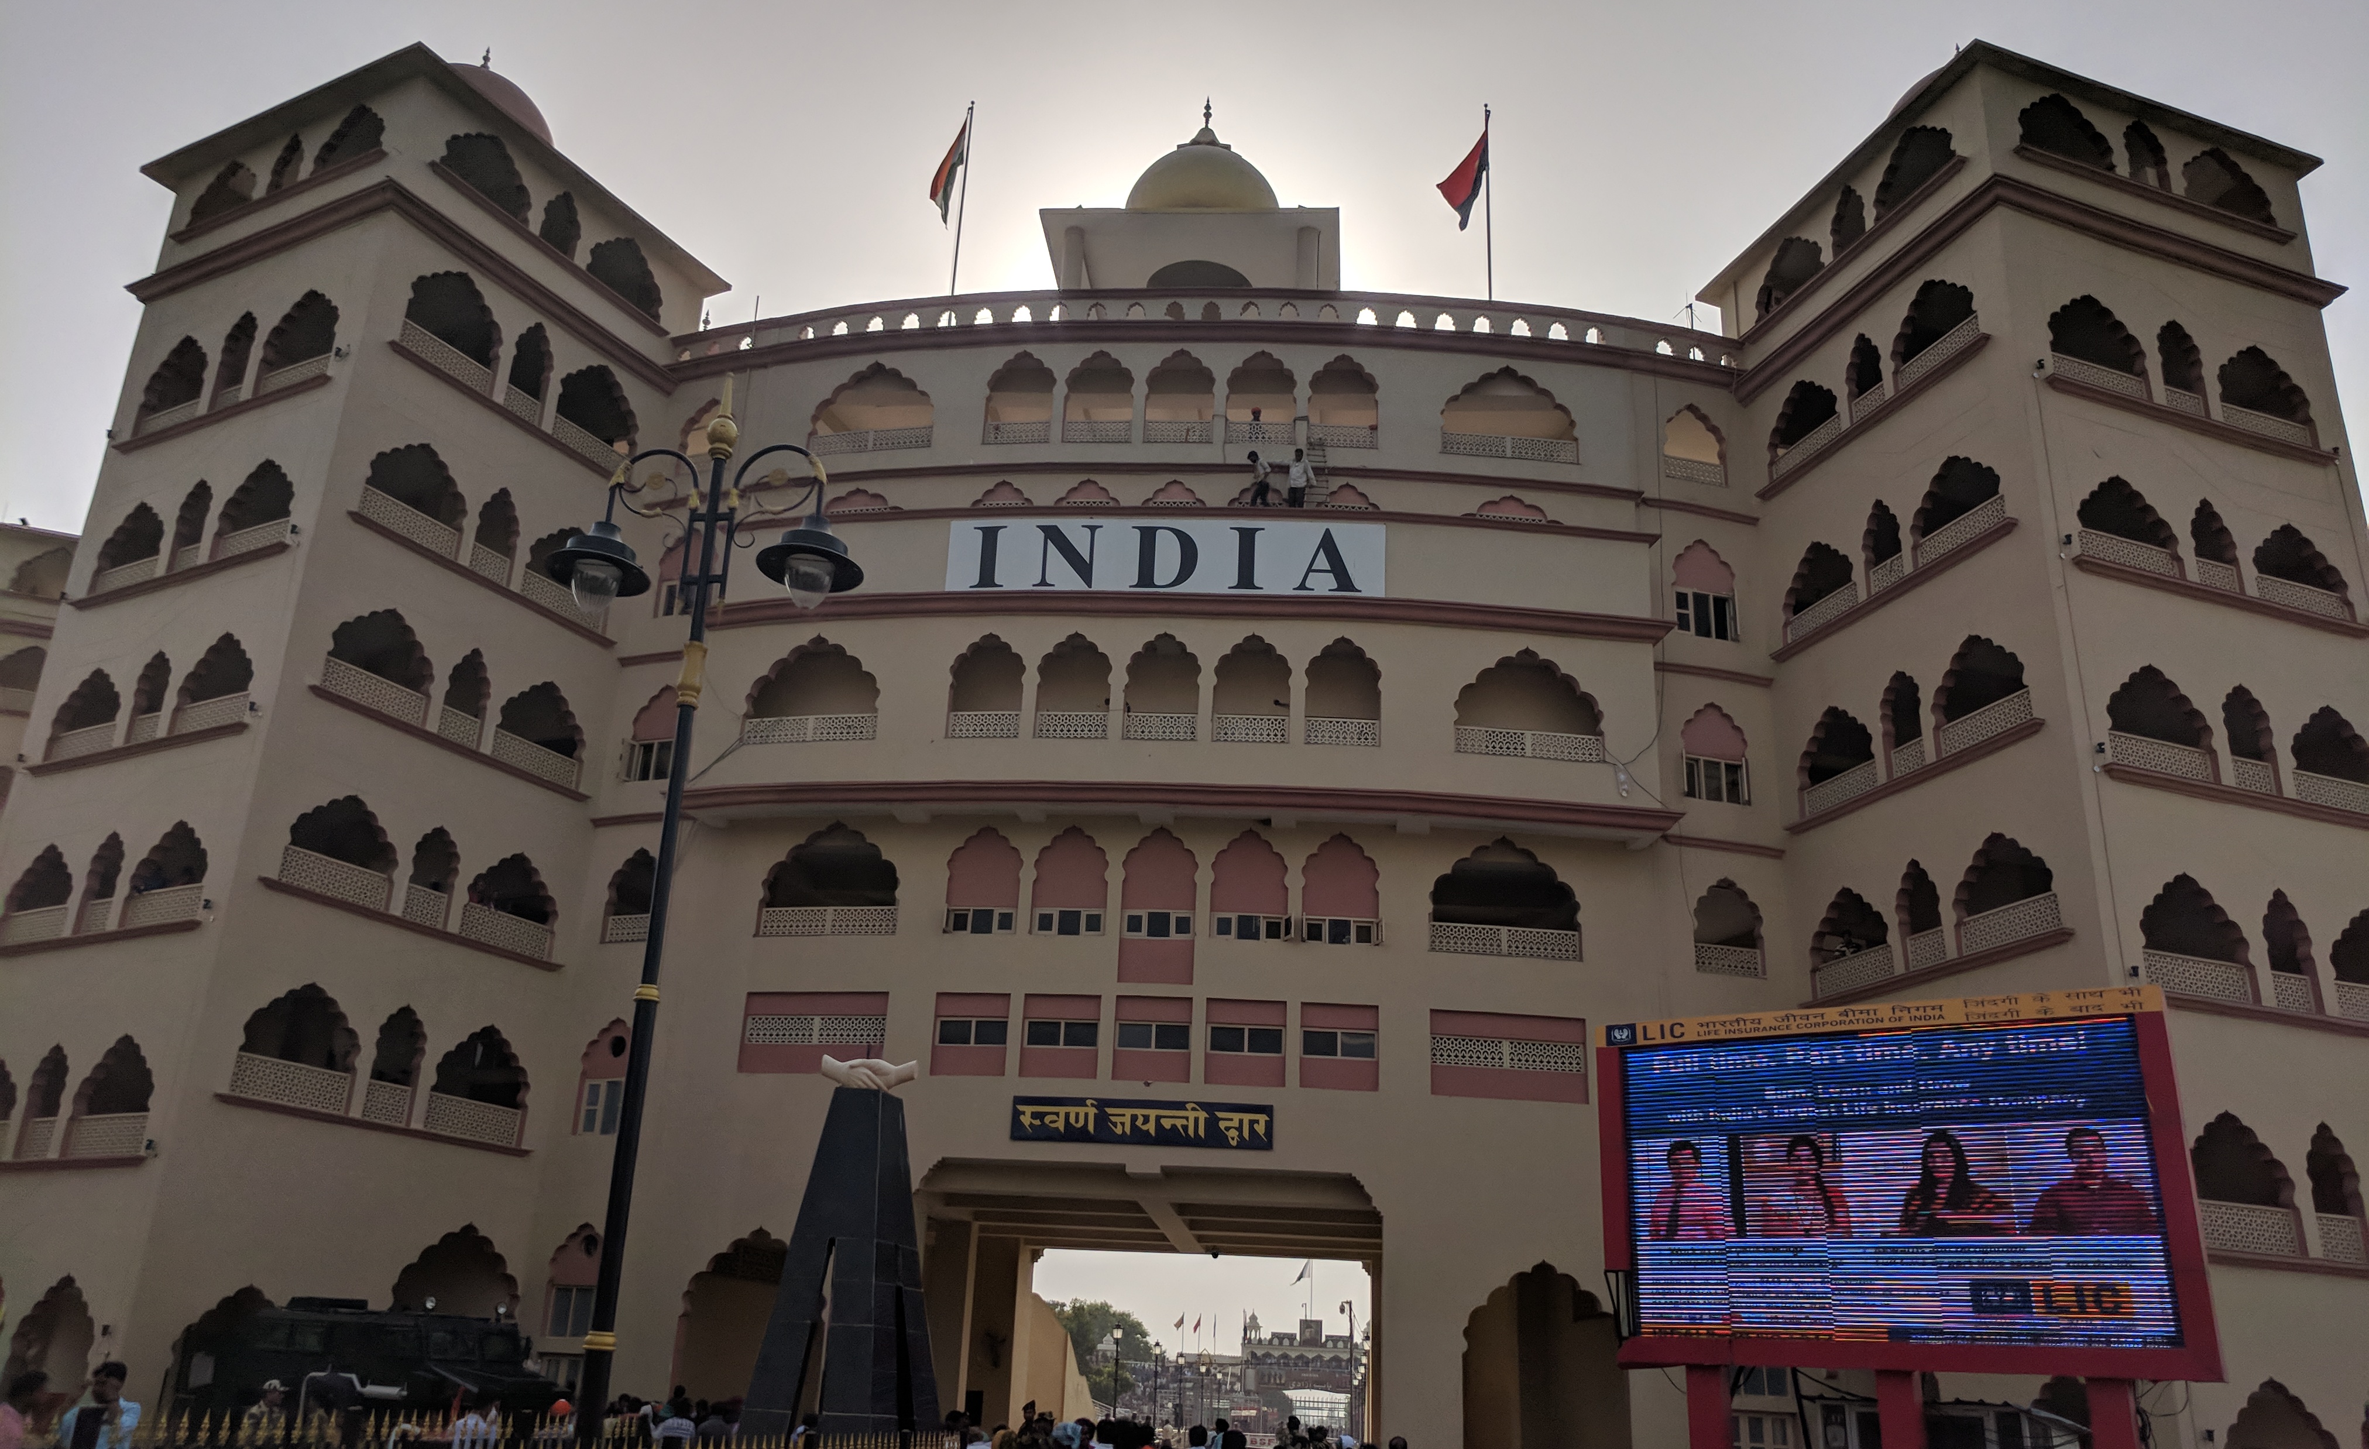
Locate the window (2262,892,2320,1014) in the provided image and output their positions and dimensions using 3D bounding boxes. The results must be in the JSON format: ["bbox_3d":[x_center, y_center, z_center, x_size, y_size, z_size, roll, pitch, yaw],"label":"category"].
[{"bbox_3d":[17.702,3.607,28.756,0.854,1.824,0.300,10,-22,-19],"label":"window"}]

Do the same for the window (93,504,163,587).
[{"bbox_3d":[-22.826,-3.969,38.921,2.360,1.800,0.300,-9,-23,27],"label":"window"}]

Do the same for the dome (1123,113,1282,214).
[{"bbox_3d":[0.495,-14.888,47.502,4.009,3.559,4.009,1,-21,4],"label":"dome"}]

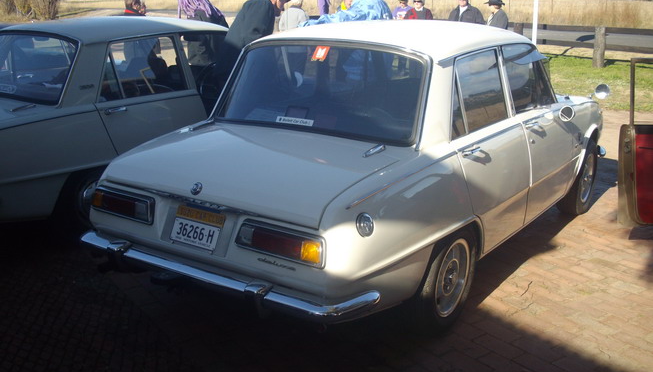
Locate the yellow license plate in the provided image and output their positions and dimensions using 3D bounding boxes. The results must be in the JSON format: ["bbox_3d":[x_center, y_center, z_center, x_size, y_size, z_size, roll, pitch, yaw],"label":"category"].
[{"bbox_3d":[-0.488,0.121,2.708,0.250,0.050,0.010,10,-3,33],"label":"yellow license plate"}]

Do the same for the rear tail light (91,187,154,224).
[{"bbox_3d":[-0.835,0.074,2.932,0.385,0.110,0.070,10,7,33],"label":"rear tail light"}]

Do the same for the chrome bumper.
[{"bbox_3d":[-0.479,0.329,2.779,1.450,0.100,0.270,10,17,33],"label":"chrome bumper"}]

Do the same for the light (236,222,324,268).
[{"bbox_3d":[-0.150,0.195,2.485,0.385,0.110,0.070,10,7,33],"label":"light"}]

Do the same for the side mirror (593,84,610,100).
[{"bbox_3d":[2.007,-0.685,5.065,0.120,0.115,0.080,12,19,38],"label":"side mirror"}]

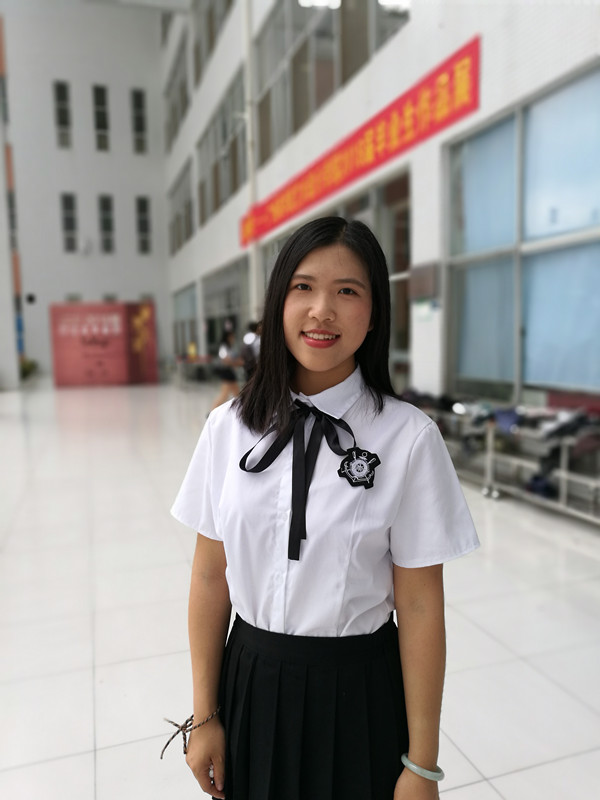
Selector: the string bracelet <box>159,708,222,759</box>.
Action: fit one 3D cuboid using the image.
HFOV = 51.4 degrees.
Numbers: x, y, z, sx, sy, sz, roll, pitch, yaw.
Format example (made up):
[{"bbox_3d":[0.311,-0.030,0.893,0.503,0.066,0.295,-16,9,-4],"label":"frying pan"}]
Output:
[{"bbox_3d":[-0.181,0.556,1.040,0.088,0.066,0.060,1,8,18],"label":"string bracelet"}]

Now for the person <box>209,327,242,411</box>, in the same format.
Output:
[{"bbox_3d":[-1.237,-0.356,10.501,0.600,1.620,0.450,-2,6,-12],"label":"person"}]

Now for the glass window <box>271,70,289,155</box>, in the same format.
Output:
[{"bbox_3d":[-0.342,-6.048,13.226,0.080,1.345,1.248,-3,6,-19],"label":"glass window"}]

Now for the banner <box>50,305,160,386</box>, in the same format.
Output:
[{"bbox_3d":[-6.418,-1.832,20.686,3.267,2.798,0.400,-3,6,-19],"label":"banner"}]

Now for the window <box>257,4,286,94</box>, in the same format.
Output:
[{"bbox_3d":[-0.535,-7.648,13.538,0.080,1.315,2.206,-3,6,-19],"label":"window"}]

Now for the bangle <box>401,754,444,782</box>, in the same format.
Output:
[{"bbox_3d":[0.192,0.573,0.975,0.072,0.013,0.072,25,-8,16],"label":"bangle"}]

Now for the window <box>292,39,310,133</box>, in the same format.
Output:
[{"bbox_3d":[0.098,-5.900,11.960,0.080,1.216,0.992,-3,6,-19],"label":"window"}]

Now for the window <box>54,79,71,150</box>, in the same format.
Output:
[{"bbox_3d":[-10.775,-12.948,28.423,0.607,2.881,0.120,-3,6,-19],"label":"window"}]

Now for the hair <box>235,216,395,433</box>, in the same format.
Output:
[{"bbox_3d":[0.025,-0.116,0.955,0.236,0.320,0.220,1,5,7],"label":"hair"}]

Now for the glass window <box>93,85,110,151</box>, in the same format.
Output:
[{"bbox_3d":[-9.211,-13.035,28.956,0.641,2.855,0.120,-3,6,-19],"label":"glass window"}]

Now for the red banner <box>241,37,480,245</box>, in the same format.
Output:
[{"bbox_3d":[0.185,-4.011,11.696,0.100,0.740,10.671,-3,6,-19],"label":"red banner"}]

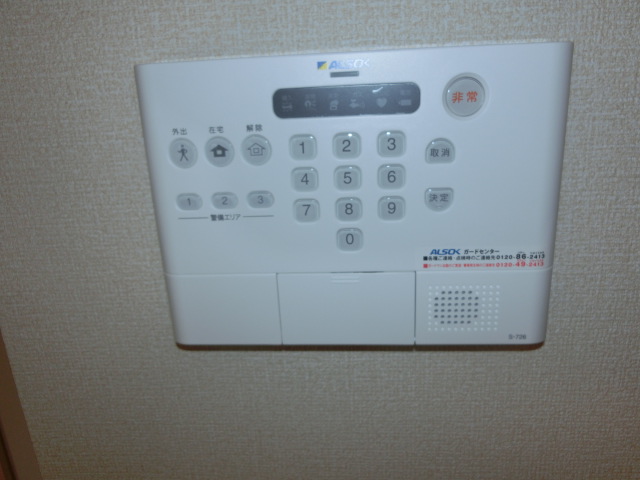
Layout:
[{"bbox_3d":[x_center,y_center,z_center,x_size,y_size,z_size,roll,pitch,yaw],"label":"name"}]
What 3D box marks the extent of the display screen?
[{"bbox_3d":[0.012,-0.066,0.218,0.070,0.014,0.006,-1,16,5],"label":"display screen"}]

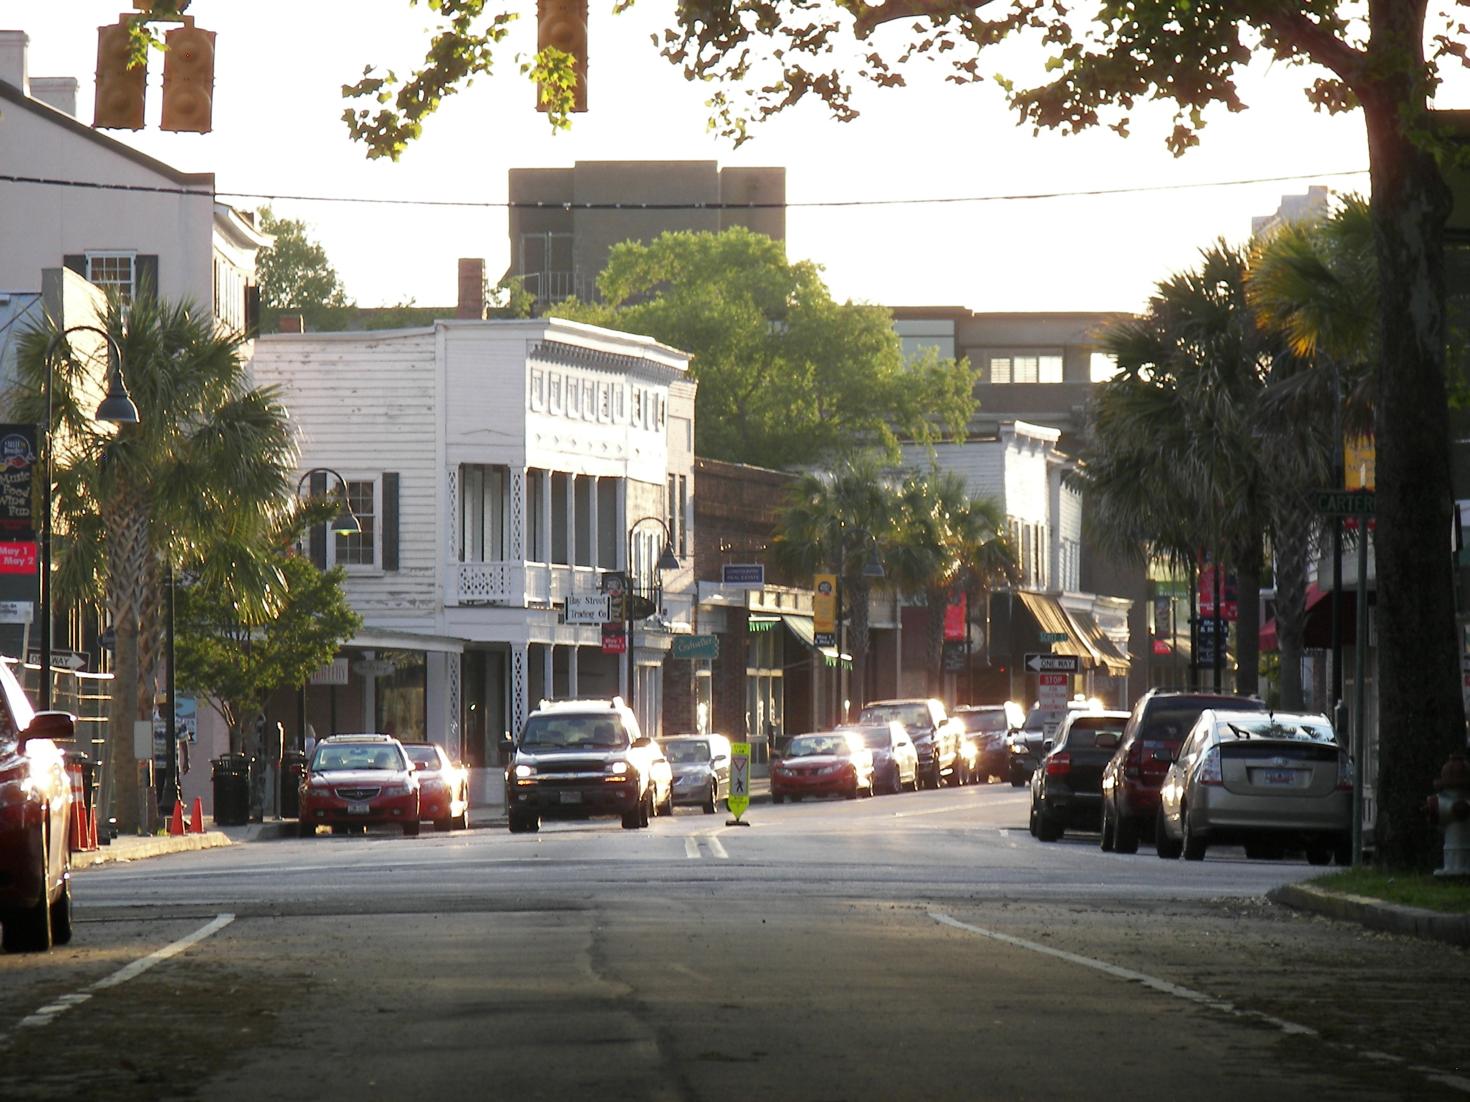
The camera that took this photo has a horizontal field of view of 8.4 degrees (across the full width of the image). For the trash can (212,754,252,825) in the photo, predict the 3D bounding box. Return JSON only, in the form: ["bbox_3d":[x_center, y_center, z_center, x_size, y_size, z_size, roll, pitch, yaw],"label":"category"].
[{"bbox_3d":[-7.330,3.480,145.000,0.580,1.060,0.580,0,-1,0],"label":"trash can"}]

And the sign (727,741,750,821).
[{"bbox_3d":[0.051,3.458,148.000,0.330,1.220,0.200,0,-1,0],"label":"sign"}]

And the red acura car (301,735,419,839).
[{"bbox_3d":[-5.472,3.417,145.500,1.770,1.455,4.660,0,-1,-2],"label":"red acura car"}]

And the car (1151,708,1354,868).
[{"bbox_3d":[5.236,2.363,100.000,1.730,1.490,4.450,1,-1,-2],"label":"car"}]

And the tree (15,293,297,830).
[{"bbox_3d":[-6.880,0.136,118.500,3.350,6.400,3.300,0,-1,0],"label":"tree"}]

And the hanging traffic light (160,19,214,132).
[{"bbox_3d":[-3.845,-3.330,70.000,0.360,0.790,0.380,3,-1,2],"label":"hanging traffic light"}]

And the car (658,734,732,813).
[{"bbox_3d":[-1.090,4.110,185.000,1.780,1.460,4.650,0,-1,5],"label":"car"}]

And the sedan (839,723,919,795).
[{"bbox_3d":[2.620,4.240,206.000,1.750,1.480,4.500,0,-1,9],"label":"sedan"}]

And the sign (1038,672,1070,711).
[{"bbox_3d":[5.301,2.350,166.000,0.460,0.610,0.040,0,-1,0],"label":"sign"}]

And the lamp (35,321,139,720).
[{"bbox_3d":[-6.765,0.385,104.500,1.060,5.500,0.470,0,-1,-2],"label":"lamp"}]

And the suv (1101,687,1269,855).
[{"bbox_3d":[5.060,2.404,108.800,1.880,1.770,4.600,0,-1,-1],"label":"suv"}]

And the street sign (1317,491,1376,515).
[{"bbox_3d":[5.530,-0.415,88.000,0.820,0.210,0.040,0,-1,2],"label":"street sign"}]

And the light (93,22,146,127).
[{"bbox_3d":[-4.320,-3.345,70.000,0.360,0.770,0.380,3,-1,2],"label":"light"}]

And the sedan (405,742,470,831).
[{"bbox_3d":[-5.160,3.604,153.900,1.760,1.390,4.600,0,-1,4],"label":"sedan"}]

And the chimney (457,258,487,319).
[{"bbox_3d":[-5.323,-5.207,202.000,0.490,1.470,0.490,0,-1,9],"label":"chimney"}]

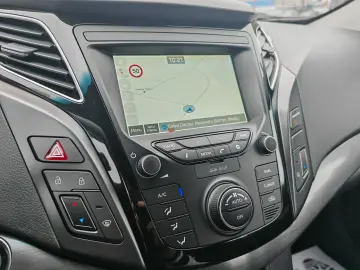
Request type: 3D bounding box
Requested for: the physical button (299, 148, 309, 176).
[{"bbox_3d":[0.156,0.036,0.342,0.015,0.035,0.006,17,-25,-37],"label":"physical button"}]

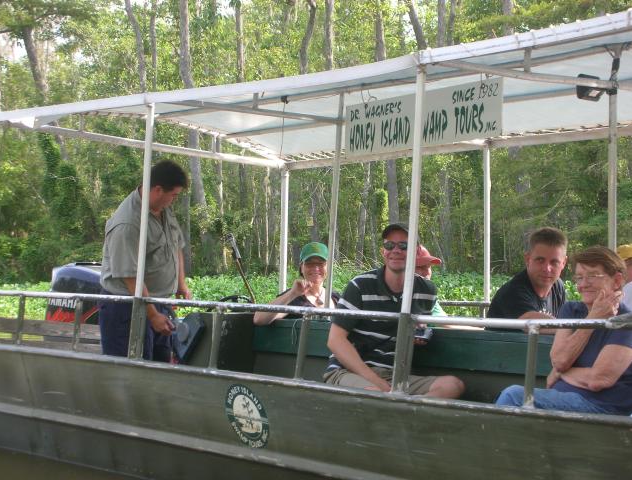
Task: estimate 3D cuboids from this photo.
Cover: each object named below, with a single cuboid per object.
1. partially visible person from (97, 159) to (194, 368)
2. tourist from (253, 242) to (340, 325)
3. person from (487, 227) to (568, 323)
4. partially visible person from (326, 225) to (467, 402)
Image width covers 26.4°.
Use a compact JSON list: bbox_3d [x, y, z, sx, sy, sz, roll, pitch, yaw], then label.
[{"bbox_3d":[-0.940,0.420,7.400,0.460,1.680,0.580,0,-2,44],"label":"partially visible person"},{"bbox_3d":[-0.035,0.610,7.400,0.580,1.200,0.680,2,-1,-19],"label":"tourist"},{"bbox_3d":[1.000,0.570,6.150,0.550,1.260,0.750,3,-2,-41],"label":"person"},{"bbox_3d":[0.385,0.565,6.550,0.620,1.280,0.800,2,-1,-25],"label":"partially visible person"}]

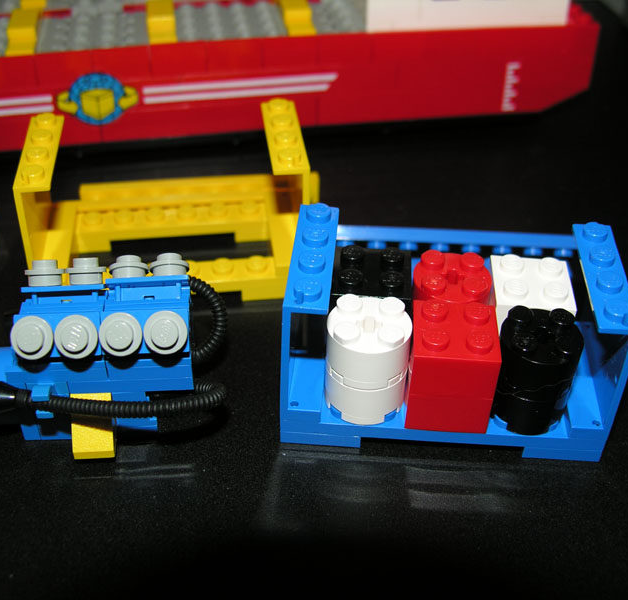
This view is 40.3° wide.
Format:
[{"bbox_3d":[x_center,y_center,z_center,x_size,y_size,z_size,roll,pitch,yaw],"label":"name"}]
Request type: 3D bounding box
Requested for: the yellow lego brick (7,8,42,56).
[{"bbox_3d":[-0.087,-0.078,0.256,0.008,0.007,0.032,-7,40,-11],"label":"yellow lego brick"}]

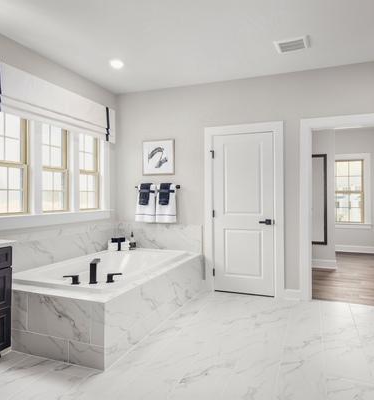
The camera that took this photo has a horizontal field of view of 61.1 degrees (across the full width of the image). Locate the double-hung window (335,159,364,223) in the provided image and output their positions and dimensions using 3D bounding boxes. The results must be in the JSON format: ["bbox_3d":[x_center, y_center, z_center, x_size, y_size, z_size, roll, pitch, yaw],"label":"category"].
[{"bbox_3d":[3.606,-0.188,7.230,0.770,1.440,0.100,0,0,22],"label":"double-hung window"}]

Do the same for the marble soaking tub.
[{"bbox_3d":[-0.801,0.959,3.489,1.310,0.510,2.120,0,0,22],"label":"marble soaking tub"}]

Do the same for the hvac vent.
[{"bbox_3d":[1.046,-1.521,3.123,0.310,0.020,0.250,0,0,22],"label":"hvac vent"}]

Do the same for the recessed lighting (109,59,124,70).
[{"bbox_3d":[-0.791,-1.521,3.563,0.160,0.020,0.160,0,0,22],"label":"recessed lighting"}]

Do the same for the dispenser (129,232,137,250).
[{"bbox_3d":[-0.759,0.576,4.473,0.090,0.260,0.085,0,0,22],"label":"dispenser"}]

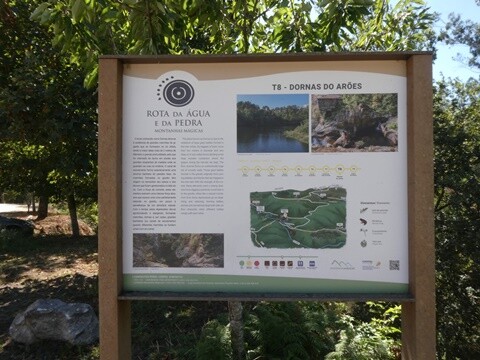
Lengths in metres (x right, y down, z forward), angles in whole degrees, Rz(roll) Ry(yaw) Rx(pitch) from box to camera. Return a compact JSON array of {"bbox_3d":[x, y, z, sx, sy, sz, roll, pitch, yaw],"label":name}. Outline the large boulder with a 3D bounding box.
[{"bbox_3d":[-1.870,1.430,3.420,0.830,0.380,0.570,0,-1,-9],"label":"large boulder"}]

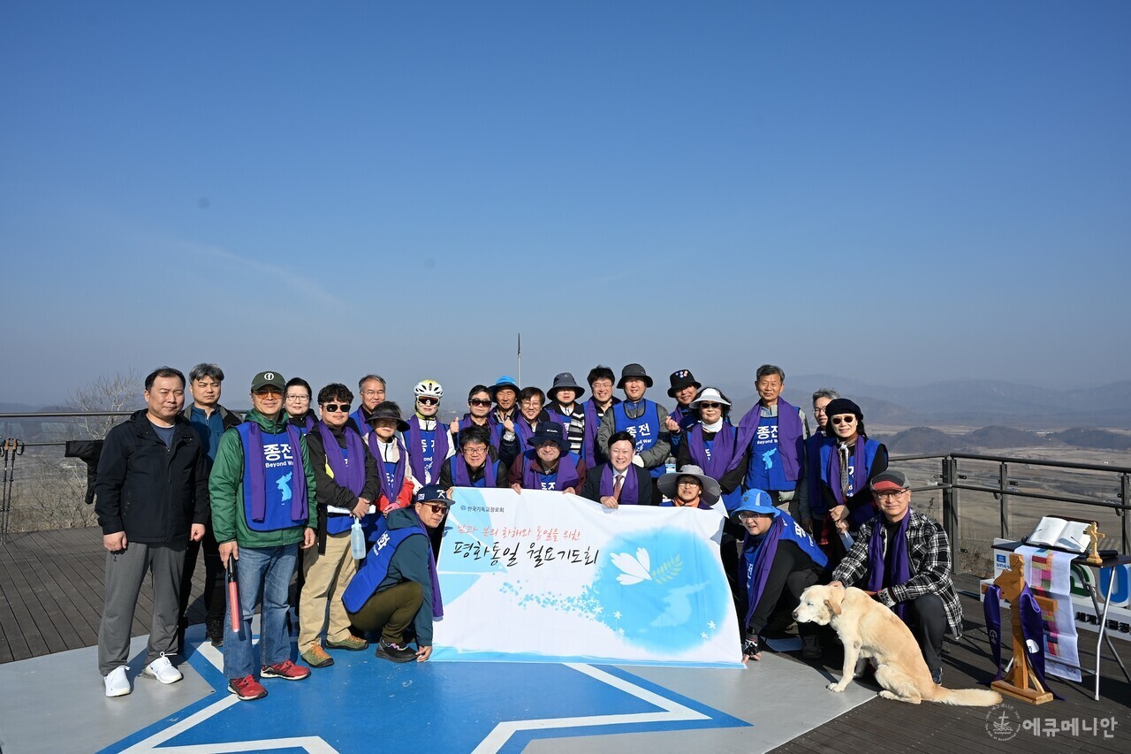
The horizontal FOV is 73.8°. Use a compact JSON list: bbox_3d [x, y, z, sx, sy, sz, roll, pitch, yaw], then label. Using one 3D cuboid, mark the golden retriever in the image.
[{"bbox_3d":[1.775,1.420,4.090,0.980,0.550,0.350,-1,-2,22],"label":"golden retriever"}]

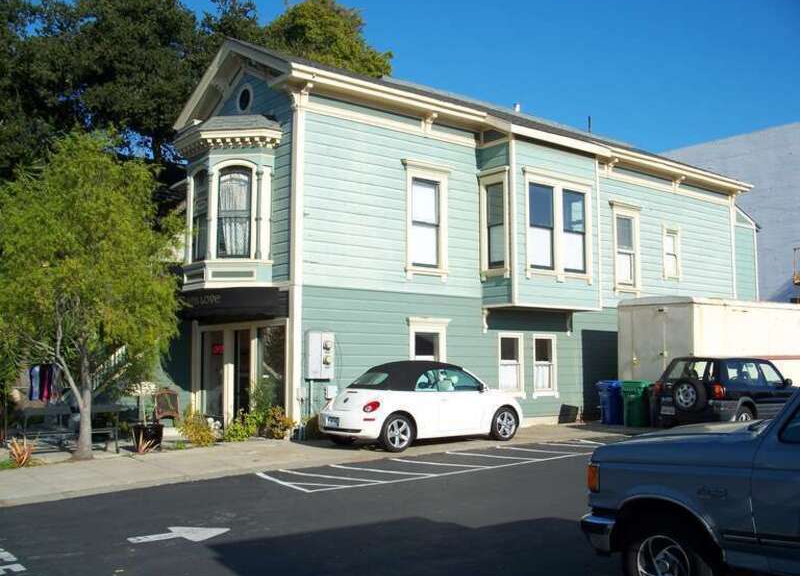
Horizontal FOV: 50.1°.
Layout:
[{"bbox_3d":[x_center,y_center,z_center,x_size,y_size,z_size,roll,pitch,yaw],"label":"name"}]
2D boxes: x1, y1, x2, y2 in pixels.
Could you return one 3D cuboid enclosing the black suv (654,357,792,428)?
[{"bbox_3d":[7.506,2.378,18.957,4.120,1.660,1.700,4,-7,-40],"label":"black suv"}]

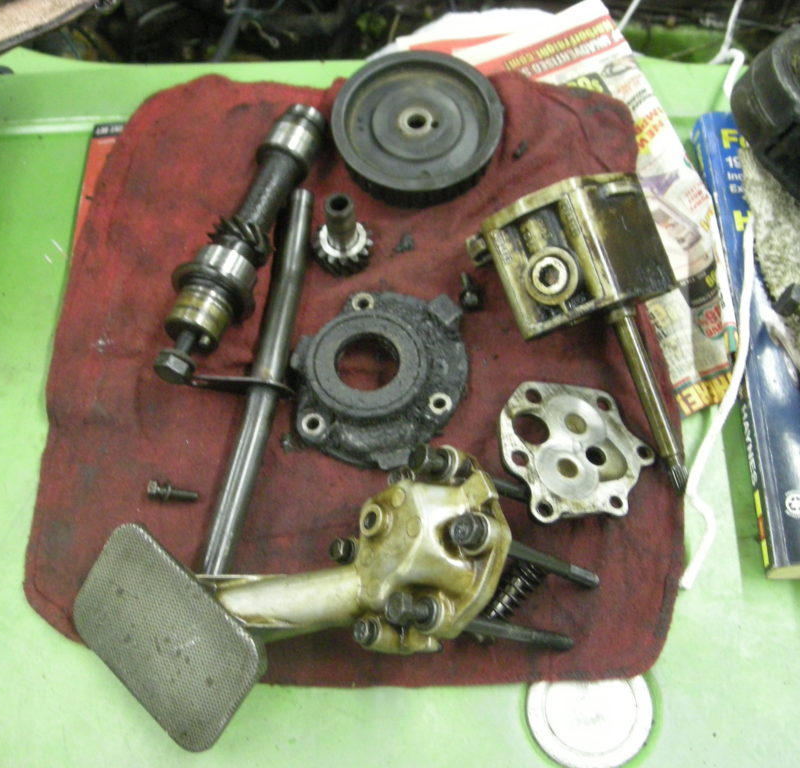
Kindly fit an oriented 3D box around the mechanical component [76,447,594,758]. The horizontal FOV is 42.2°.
[{"bbox_3d":[-0.029,0.091,0.481,0.247,0.065,0.111,-14,67,-6],"label":"mechanical component"}]

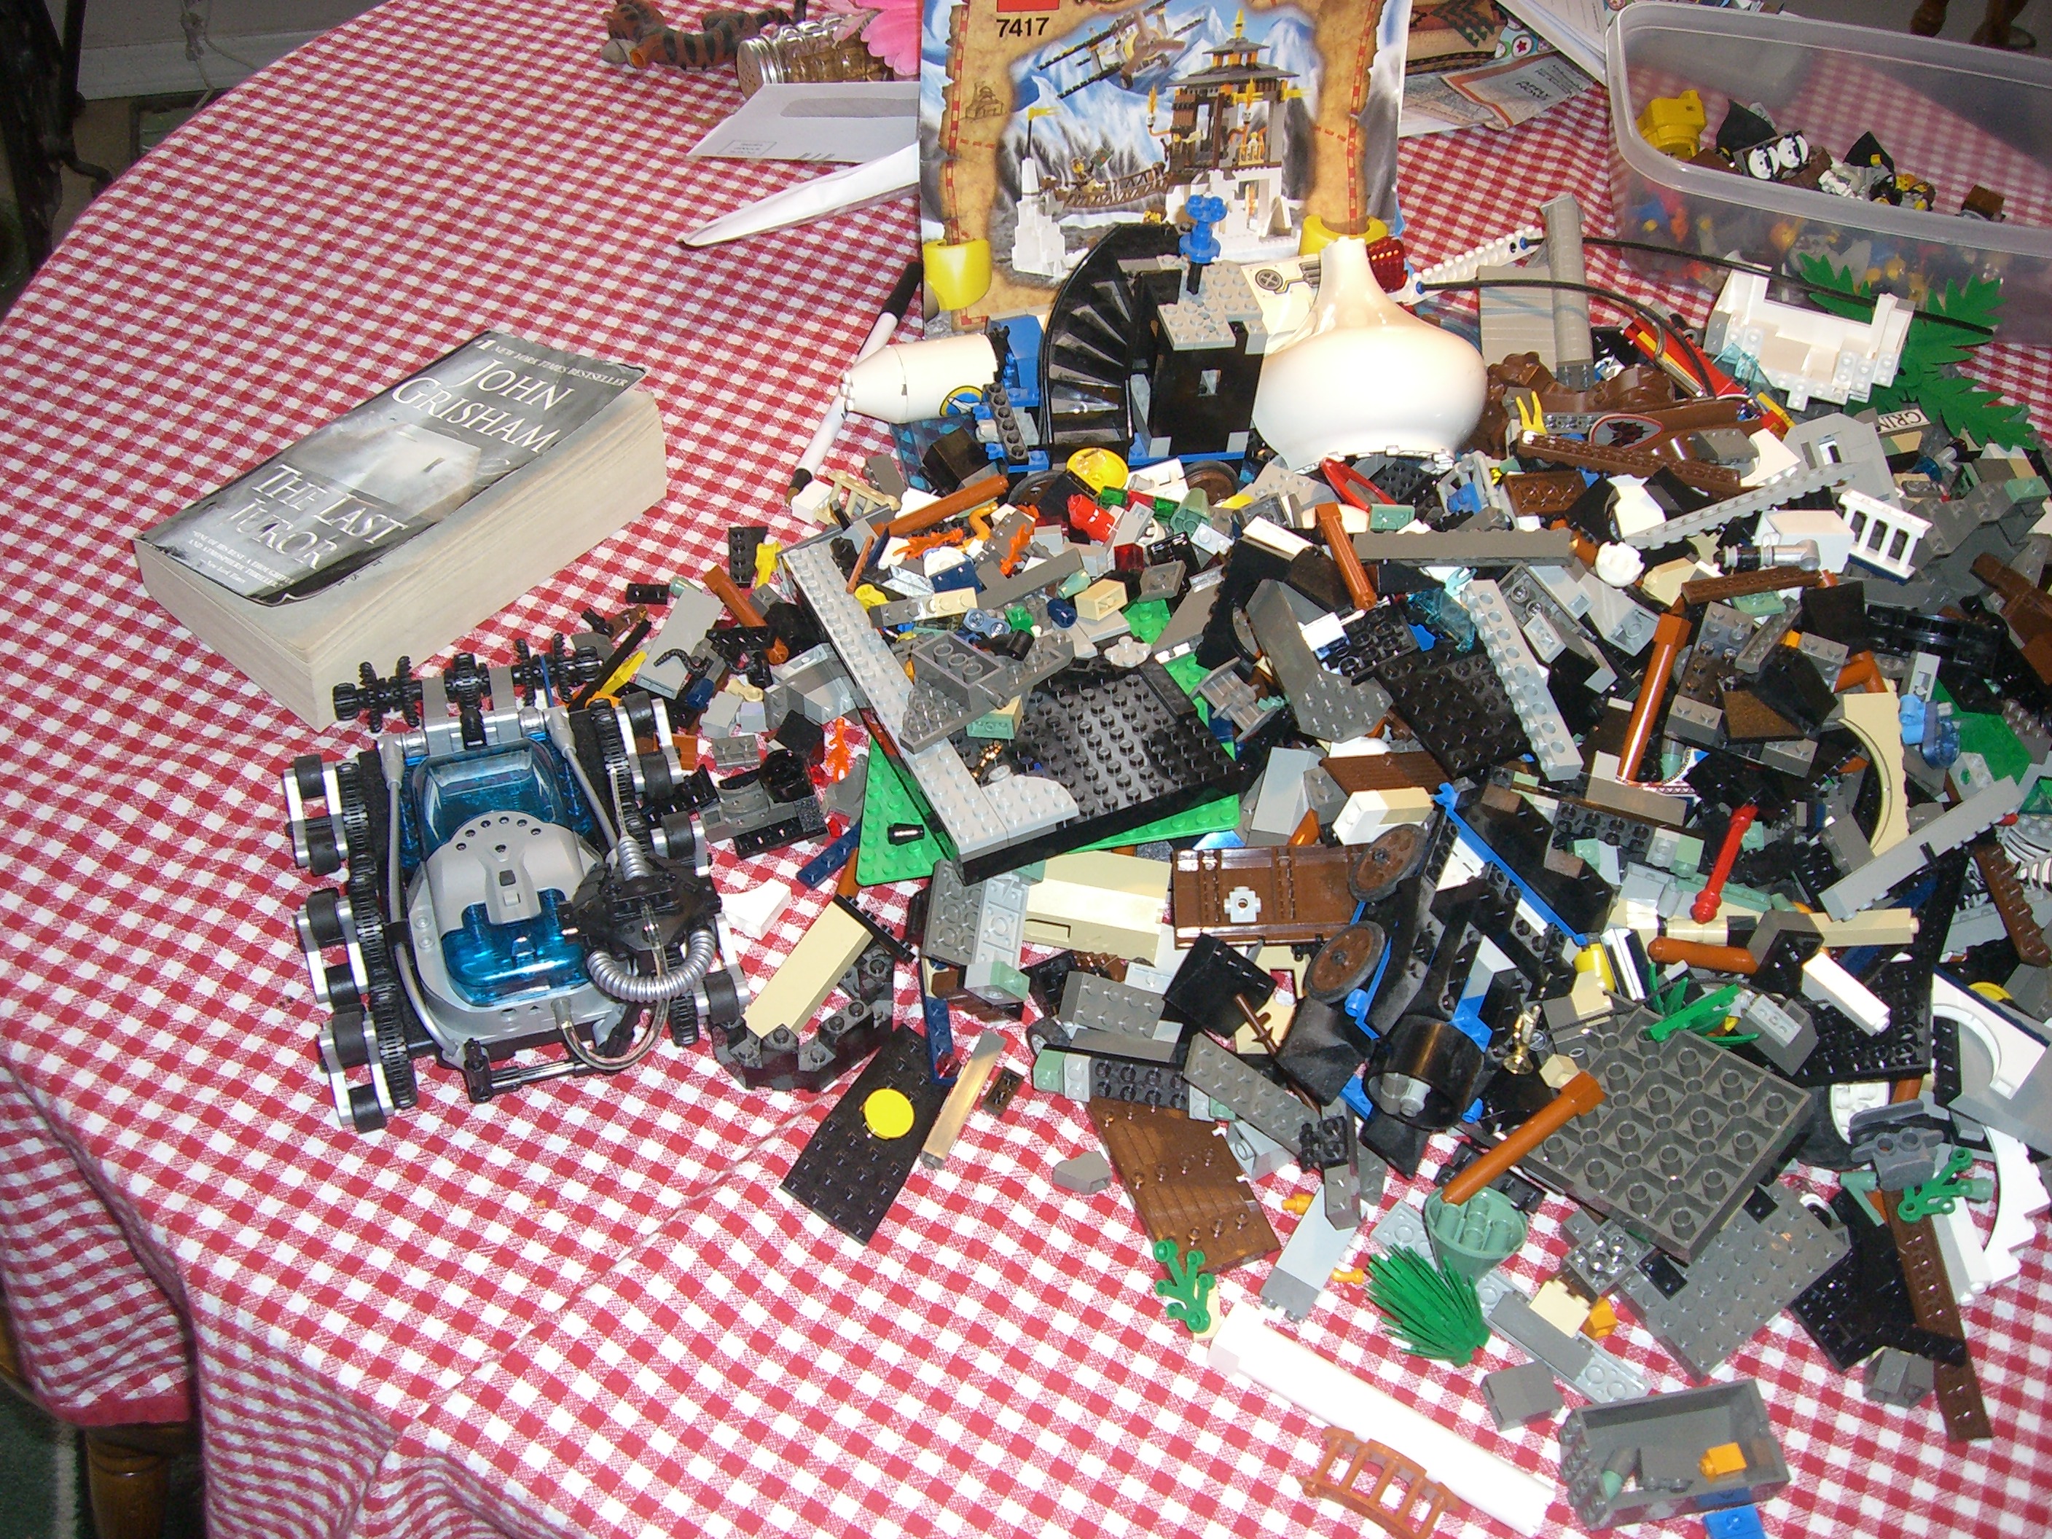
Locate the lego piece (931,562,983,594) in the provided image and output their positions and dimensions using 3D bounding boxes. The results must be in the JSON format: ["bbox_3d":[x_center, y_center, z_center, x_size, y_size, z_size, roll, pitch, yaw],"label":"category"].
[{"bbox_3d":[-0.025,-0.071,0.842,0.017,0.009,0.015,-25,60,-17],"label":"lego piece"}]

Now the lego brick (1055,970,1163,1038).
[{"bbox_3d":[0.026,0.077,0.730,0.032,0.011,0.016,18,80,-27],"label":"lego brick"}]

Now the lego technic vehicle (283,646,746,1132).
[{"bbox_3d":[-0.167,0.034,0.730,0.127,0.052,0.149,-14,50,-15],"label":"lego technic vehicle"}]

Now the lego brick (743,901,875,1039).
[{"bbox_3d":[-0.068,0.066,0.714,0.016,0.008,0.050,24,51,18],"label":"lego brick"}]

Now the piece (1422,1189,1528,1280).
[{"bbox_3d":[0.136,0.144,0.690,0.032,0.021,0.032,4,37,-3],"label":"piece"}]

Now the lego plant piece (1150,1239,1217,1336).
[{"bbox_3d":[0.047,0.154,0.673,0.018,0.007,0.030,-12,65,-14],"label":"lego plant piece"}]

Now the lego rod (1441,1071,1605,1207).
[{"bbox_3d":[0.152,0.113,0.688,0.059,0.009,0.009,-32,57,-23],"label":"lego rod"}]

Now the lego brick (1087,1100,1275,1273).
[{"bbox_3d":[0.050,0.127,0.705,0.033,0.005,0.065,-14,50,-16],"label":"lego brick"}]

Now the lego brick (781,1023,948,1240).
[{"bbox_3d":[-0.047,0.114,0.705,0.032,0.005,0.072,34,51,0],"label":"lego brick"}]

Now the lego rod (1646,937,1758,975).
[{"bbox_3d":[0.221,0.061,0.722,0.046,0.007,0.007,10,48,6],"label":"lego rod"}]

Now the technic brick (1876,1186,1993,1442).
[{"bbox_3d":[0.268,0.159,0.662,0.009,0.011,0.080,2,48,0],"label":"technic brick"}]

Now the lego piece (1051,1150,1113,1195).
[{"bbox_3d":[0.017,0.127,0.702,0.016,0.008,0.011,-15,50,-17],"label":"lego piece"}]

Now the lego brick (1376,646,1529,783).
[{"bbox_3d":[0.144,-0.020,0.742,0.045,0.005,0.048,-18,58,-24],"label":"lego brick"}]

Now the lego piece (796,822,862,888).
[{"bbox_3d":[-0.065,0.031,0.786,0.008,0.004,0.034,33,55,25],"label":"lego piece"}]

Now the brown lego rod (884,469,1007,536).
[{"bbox_3d":[-0.032,-0.102,0.872,0.058,0.009,0.009,-26,53,-23],"label":"brown lego rod"}]

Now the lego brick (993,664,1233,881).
[{"bbox_3d":[0.013,-0.003,0.748,0.094,0.011,0.074,-19,39,-13],"label":"lego brick"}]

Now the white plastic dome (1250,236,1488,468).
[{"bbox_3d":[0.128,-0.158,0.860,0.090,0.090,0.085,-8,91,1],"label":"white plastic dome"}]

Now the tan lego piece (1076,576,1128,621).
[{"bbox_3d":[0.029,-0.063,0.842,0.016,0.009,0.010,-35,57,-29],"label":"tan lego piece"}]

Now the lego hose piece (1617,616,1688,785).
[{"bbox_3d":[0.210,-0.023,0.755,0.008,0.059,0.008,18,6,14],"label":"lego hose piece"}]

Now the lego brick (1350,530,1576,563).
[{"bbox_3d":[0.160,-0.082,0.828,0.080,0.008,0.011,0,74,11],"label":"lego brick"}]

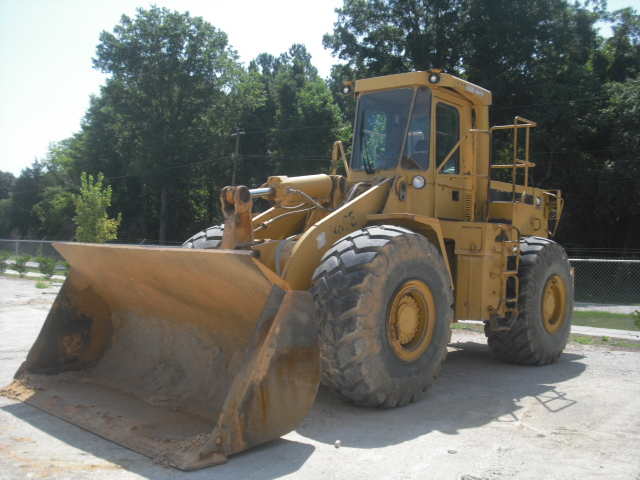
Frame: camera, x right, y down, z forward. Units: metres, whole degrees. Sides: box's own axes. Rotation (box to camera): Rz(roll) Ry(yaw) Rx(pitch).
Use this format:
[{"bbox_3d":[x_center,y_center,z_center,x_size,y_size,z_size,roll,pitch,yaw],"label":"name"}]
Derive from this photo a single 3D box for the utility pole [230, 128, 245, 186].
[{"bbox_3d":[-5.944,-3.040,48.000,1.300,9.200,0.400,4,-1,41],"label":"utility pole"}]

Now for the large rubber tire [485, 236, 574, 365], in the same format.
[{"bbox_3d":[2.920,0.817,9.574,0.663,1.667,1.737,2,0,40],"label":"large rubber tire"}]

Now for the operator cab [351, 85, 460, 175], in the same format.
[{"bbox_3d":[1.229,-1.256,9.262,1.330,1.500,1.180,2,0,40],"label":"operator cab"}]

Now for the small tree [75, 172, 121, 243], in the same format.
[{"bbox_3d":[-7.881,-0.516,25.000,1.750,3.800,1.700,2,0,0],"label":"small tree"}]

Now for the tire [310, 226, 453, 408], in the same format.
[{"bbox_3d":[0.676,0.732,6.979,0.663,1.667,1.737,2,0,42],"label":"tire"}]

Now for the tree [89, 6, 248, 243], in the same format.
[{"bbox_3d":[-12.589,-8.874,58.000,13.200,20.600,12.000,2,0,0],"label":"tree"}]

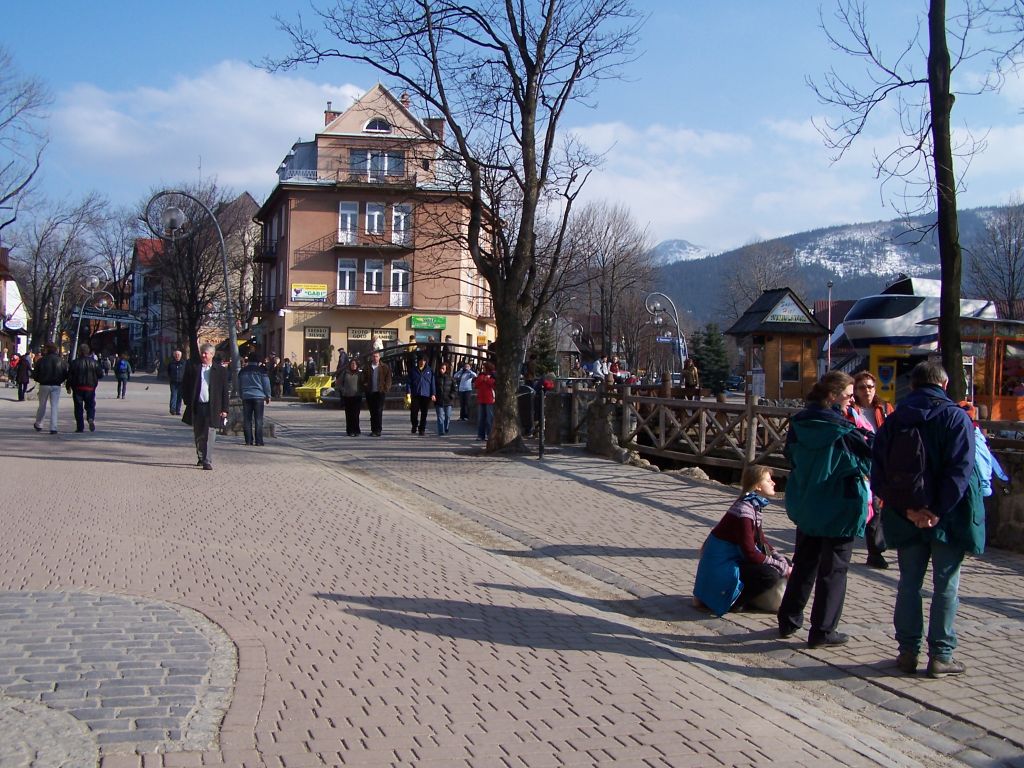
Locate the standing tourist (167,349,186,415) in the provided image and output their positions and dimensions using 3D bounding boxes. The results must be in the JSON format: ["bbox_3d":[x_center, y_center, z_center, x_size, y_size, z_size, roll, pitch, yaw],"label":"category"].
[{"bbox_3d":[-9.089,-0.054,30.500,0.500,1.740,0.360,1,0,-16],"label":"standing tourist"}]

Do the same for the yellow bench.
[{"bbox_3d":[-7.291,0.203,41.500,1.150,0.997,0.850,2,1,40],"label":"yellow bench"}]

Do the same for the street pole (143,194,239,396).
[{"bbox_3d":[-6.800,-1.954,24.000,2.150,4.500,0.500,1,0,-22],"label":"street pole"}]

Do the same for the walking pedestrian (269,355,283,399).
[{"bbox_3d":[-9.303,-0.247,44.500,0.520,1.643,0.380,2,1,15],"label":"walking pedestrian"}]

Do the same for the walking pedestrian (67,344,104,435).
[{"bbox_3d":[-8.560,0.090,22.500,0.640,1.760,0.500,2,-1,-18],"label":"walking pedestrian"}]

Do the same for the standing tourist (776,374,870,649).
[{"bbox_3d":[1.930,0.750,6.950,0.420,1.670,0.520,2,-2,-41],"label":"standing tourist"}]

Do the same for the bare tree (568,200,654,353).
[{"bbox_3d":[5.783,-5.137,66.000,5.000,11.200,5.000,1,0,0],"label":"bare tree"}]

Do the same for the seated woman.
[{"bbox_3d":[1.599,1.086,7.800,0.720,1.030,0.520,1,0,14],"label":"seated woman"}]

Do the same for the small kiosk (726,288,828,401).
[{"bbox_3d":[9.950,-1.450,42.000,3.100,4.200,2.900,2,-1,-12],"label":"small kiosk"}]

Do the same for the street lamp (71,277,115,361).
[{"bbox_3d":[-22.365,-2.962,60.000,2.300,4.400,0.500,1,0,-21],"label":"street lamp"}]

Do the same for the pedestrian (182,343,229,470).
[{"bbox_3d":[-4.370,0.315,16.100,0.620,1.770,0.480,1,-1,-7],"label":"pedestrian"}]

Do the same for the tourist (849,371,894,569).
[{"bbox_3d":[3.050,0.726,9.550,0.520,1.680,0.380,1,0,2],"label":"tourist"}]

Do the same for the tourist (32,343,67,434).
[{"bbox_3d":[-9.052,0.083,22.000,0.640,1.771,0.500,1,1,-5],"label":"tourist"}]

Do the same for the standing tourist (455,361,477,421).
[{"bbox_3d":[-1.282,0.186,31.000,0.580,1.641,0.420,1,1,-5],"label":"standing tourist"}]

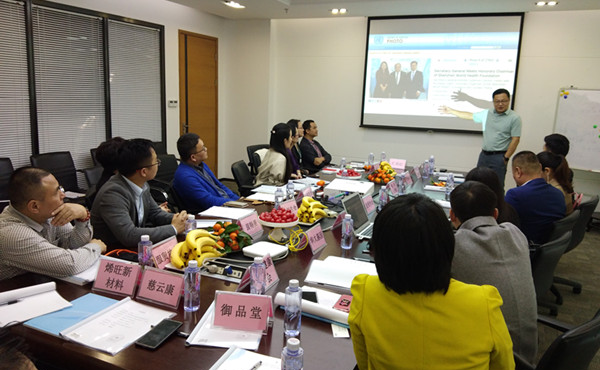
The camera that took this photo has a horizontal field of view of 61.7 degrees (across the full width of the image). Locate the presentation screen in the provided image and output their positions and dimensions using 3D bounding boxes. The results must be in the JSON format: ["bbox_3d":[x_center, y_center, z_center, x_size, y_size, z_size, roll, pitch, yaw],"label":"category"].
[{"bbox_3d":[1.961,-1.588,7.212,2.130,1.630,0.050,6,11,22],"label":"presentation screen"}]

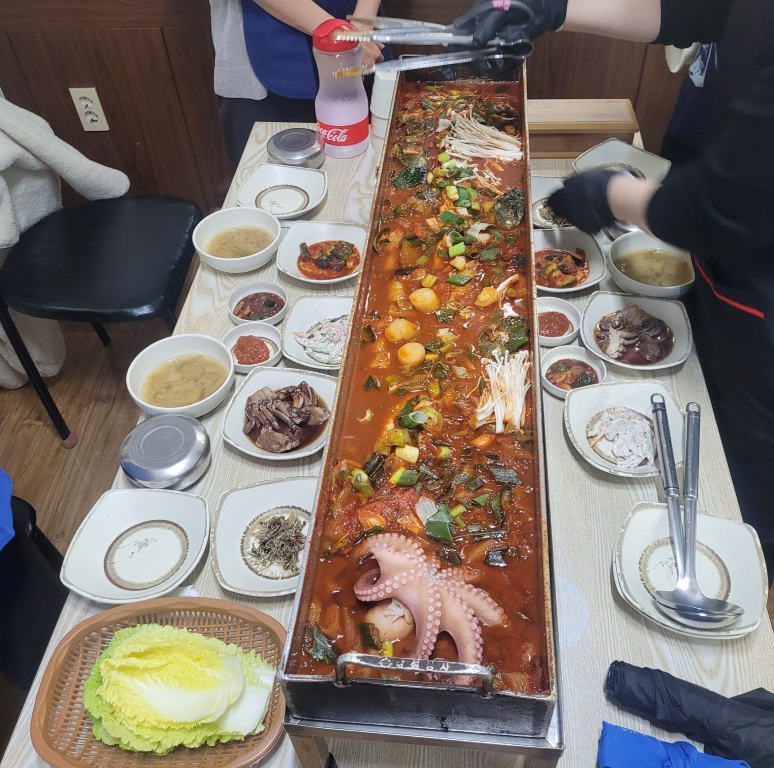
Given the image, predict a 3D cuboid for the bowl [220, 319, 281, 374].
[{"bbox_3d":[-0.181,-0.045,1.051,0.084,0.030,0.084,-2,47,2],"label":"bowl"}]

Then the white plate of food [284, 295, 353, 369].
[{"bbox_3d":[-0.073,-0.067,1.068,0.143,0.027,0.143,2,47,5],"label":"white plate of food"}]

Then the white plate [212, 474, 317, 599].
[{"bbox_3d":[-0.120,0.173,0.863,0.144,0.028,0.144,-7,48,-4],"label":"white plate"}]

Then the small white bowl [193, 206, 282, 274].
[{"bbox_3d":[-0.231,-0.218,1.206,0.136,0.047,0.136,-2,47,2],"label":"small white bowl"}]

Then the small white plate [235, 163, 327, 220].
[{"bbox_3d":[-0.179,-0.320,1.312,0.146,0.027,0.146,9,48,12],"label":"small white plate"}]

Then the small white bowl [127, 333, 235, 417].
[{"bbox_3d":[-0.266,-0.001,1.013,0.139,0.051,0.139,-1,48,2],"label":"small white bowl"}]

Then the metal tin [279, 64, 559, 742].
[{"bbox_3d":[0.069,-0.117,0.878,0.196,0.086,0.957,3,48,5],"label":"metal tin"}]

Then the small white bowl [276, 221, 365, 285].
[{"bbox_3d":[-0.096,-0.198,1.192,0.145,0.027,0.145,5,47,8],"label":"small white bowl"}]

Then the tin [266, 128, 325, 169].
[{"bbox_3d":[-0.164,-0.425,1.392,0.104,0.050,0.104,-1,48,2],"label":"tin"}]

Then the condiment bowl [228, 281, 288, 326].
[{"bbox_3d":[-0.184,-0.108,1.111,0.085,0.030,0.085,-2,47,2],"label":"condiment bowl"}]

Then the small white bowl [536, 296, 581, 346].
[{"bbox_3d":[0.224,-0.082,1.062,0.082,0.030,0.082,2,47,5],"label":"small white bowl"}]

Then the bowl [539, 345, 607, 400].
[{"bbox_3d":[0.244,-0.011,1.012,0.085,0.028,0.085,3,48,5],"label":"bowl"}]

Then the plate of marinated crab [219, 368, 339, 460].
[{"bbox_3d":[-0.132,0.042,0.983,0.144,0.028,0.144,11,49,12],"label":"plate of marinated crab"}]

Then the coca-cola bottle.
[{"bbox_3d":[-0.082,-0.522,1.359,0.094,0.223,0.094,-1,48,2],"label":"coca-cola bottle"}]

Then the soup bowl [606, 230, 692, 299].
[{"bbox_3d":[0.387,-0.166,1.120,0.132,0.047,0.132,2,47,5],"label":"soup bowl"}]

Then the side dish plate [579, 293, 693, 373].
[{"bbox_3d":[0.341,-0.069,1.059,0.144,0.028,0.144,9,49,11],"label":"side dish plate"}]

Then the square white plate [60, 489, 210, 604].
[{"bbox_3d":[-0.271,0.180,0.846,0.142,0.027,0.142,5,47,8],"label":"square white plate"}]

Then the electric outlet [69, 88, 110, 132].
[{"bbox_3d":[-0.805,-0.739,2.079,0.071,0.121,0.011,2,47,5],"label":"electric outlet"}]

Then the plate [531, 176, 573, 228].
[{"bbox_3d":[0.285,-0.287,1.259,0.144,0.028,0.144,6,48,8],"label":"plate"}]

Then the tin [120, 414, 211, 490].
[{"bbox_3d":[-0.269,0.083,0.938,0.108,0.050,0.108,-1,48,2],"label":"tin"}]

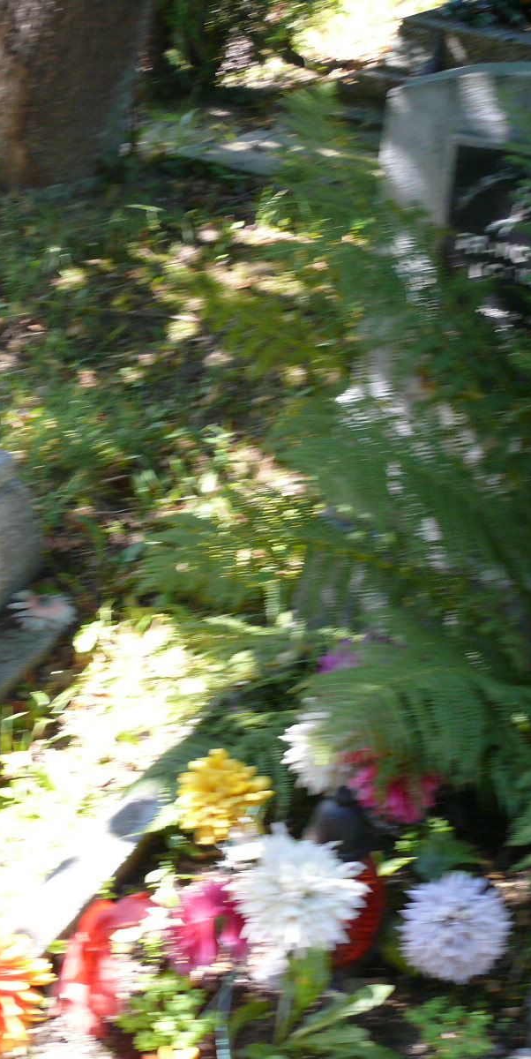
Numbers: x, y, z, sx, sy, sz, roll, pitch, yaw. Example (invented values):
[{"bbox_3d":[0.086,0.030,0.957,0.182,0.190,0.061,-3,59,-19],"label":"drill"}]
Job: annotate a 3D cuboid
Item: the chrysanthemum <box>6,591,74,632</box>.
[{"bbox_3d":[-0.405,0.147,2.587,0.118,0.038,0.118,18,32,22],"label":"chrysanthemum"}]

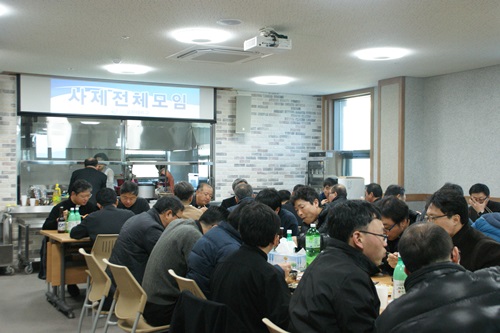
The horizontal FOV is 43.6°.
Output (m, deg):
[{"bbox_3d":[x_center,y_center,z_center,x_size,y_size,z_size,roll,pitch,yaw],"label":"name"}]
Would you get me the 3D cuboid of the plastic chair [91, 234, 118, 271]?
[{"bbox_3d":[-1.232,0.967,5.530,0.470,0.790,0.520,0,0,-25],"label":"plastic chair"}]

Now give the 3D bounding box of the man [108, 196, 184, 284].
[{"bbox_3d":[-0.725,0.787,4.410,0.750,1.140,0.550,0,0,-28],"label":"man"}]

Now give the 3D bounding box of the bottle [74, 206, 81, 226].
[{"bbox_3d":[-1.725,0.536,6.250,0.075,0.248,0.075,0,0,0],"label":"bottle"}]

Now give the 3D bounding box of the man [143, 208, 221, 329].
[{"bbox_3d":[-0.440,0.806,3.940,0.800,1.110,0.550,0,0,-28],"label":"man"}]

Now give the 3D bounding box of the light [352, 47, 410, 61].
[{"bbox_3d":[1.519,-1.262,7.161,0.600,0.090,0.600,0,0,0],"label":"light"}]

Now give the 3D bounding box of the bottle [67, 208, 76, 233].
[{"bbox_3d":[-1.815,0.555,6.400,0.082,0.252,0.082,0,0,-30],"label":"bottle"}]

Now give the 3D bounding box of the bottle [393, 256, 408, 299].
[{"bbox_3d":[0.714,0.530,2.950,0.076,0.245,0.076,0,0,0],"label":"bottle"}]

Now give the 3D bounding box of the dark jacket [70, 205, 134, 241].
[{"bbox_3d":[-1.355,0.638,5.814,0.600,0.580,0.520,0,0,-30],"label":"dark jacket"}]

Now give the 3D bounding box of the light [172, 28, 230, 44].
[{"bbox_3d":[-0.480,-1.265,6.124,0.600,0.090,0.600,0,0,0],"label":"light"}]

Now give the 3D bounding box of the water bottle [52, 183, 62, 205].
[{"bbox_3d":[-2.699,0.392,8.750,0.115,0.285,0.095,0,0,-30],"label":"water bottle"}]

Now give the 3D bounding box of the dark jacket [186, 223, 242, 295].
[{"bbox_3d":[-0.160,0.585,3.500,0.500,0.600,0.520,0,0,-28],"label":"dark jacket"}]

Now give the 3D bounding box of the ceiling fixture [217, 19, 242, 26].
[{"bbox_3d":[-0.181,-1.293,5.610,0.220,0.030,0.220,0,0,0],"label":"ceiling fixture"}]

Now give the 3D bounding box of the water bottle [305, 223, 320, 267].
[{"bbox_3d":[0.400,0.515,3.930,0.090,0.305,0.090,0,0,0],"label":"water bottle"}]

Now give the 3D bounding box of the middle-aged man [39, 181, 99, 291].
[{"bbox_3d":[-1.900,0.748,6.630,0.580,1.230,0.760,0,0,-29],"label":"middle-aged man"}]

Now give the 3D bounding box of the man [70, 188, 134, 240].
[{"bbox_3d":[-1.286,0.777,5.690,0.580,1.170,0.750,0,0,-28],"label":"man"}]

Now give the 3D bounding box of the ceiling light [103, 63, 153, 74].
[{"bbox_3d":[-1.614,-1.257,8.233,0.600,0.090,0.600,0,0,-30],"label":"ceiling light"}]

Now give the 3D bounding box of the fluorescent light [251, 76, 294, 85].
[{"bbox_3d":[0.336,-1.253,9.341,0.600,0.090,0.600,0,0,0],"label":"fluorescent light"}]

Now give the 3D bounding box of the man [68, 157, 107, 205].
[{"bbox_3d":[-2.139,0.638,8.223,0.520,1.560,0.400,0,0,-19],"label":"man"}]

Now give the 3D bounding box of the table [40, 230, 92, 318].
[{"bbox_3d":[-1.210,1.010,6.340,1.600,0.710,1.060,0,0,-28],"label":"table"}]

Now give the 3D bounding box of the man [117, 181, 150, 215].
[{"bbox_3d":[-1.420,0.795,7.424,0.540,1.240,0.750,0,0,-30],"label":"man"}]

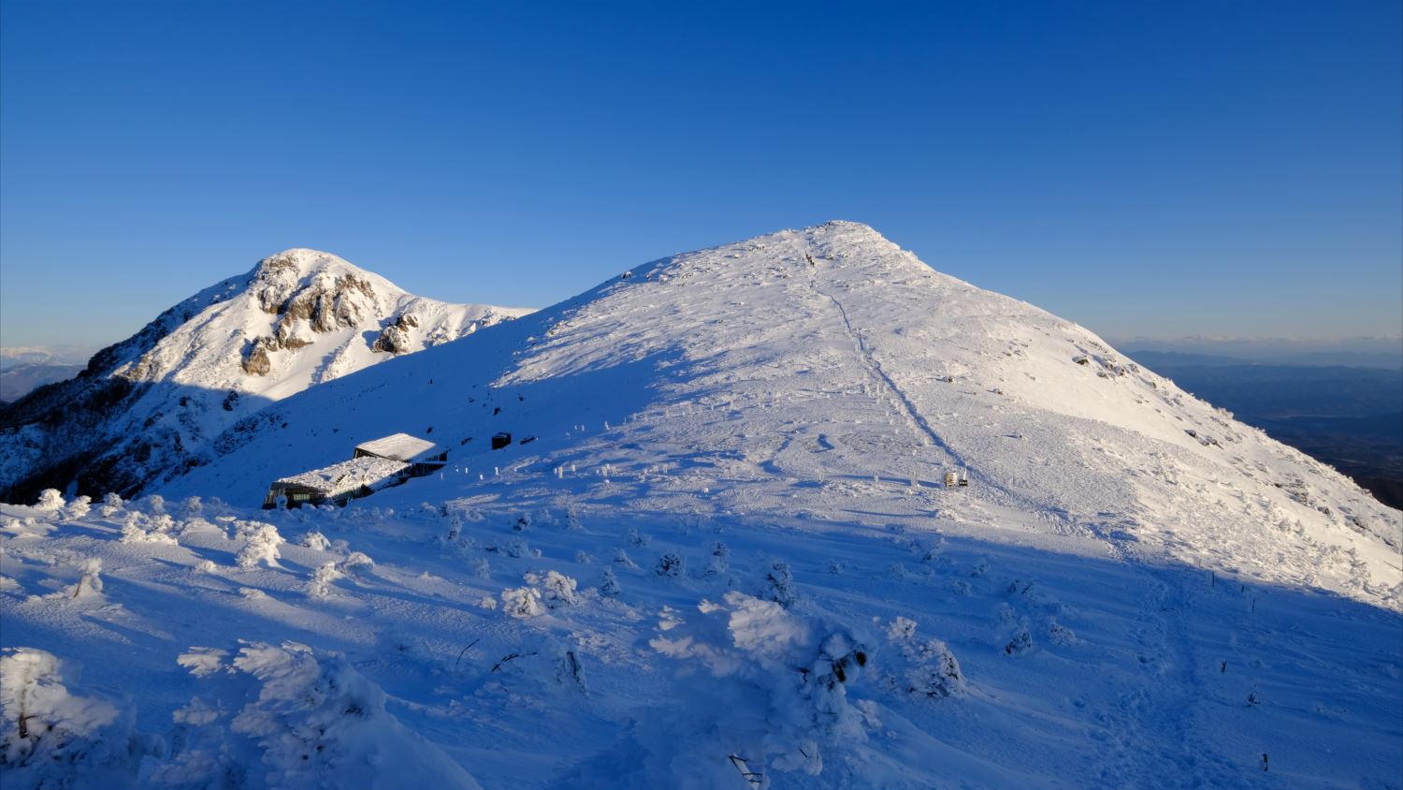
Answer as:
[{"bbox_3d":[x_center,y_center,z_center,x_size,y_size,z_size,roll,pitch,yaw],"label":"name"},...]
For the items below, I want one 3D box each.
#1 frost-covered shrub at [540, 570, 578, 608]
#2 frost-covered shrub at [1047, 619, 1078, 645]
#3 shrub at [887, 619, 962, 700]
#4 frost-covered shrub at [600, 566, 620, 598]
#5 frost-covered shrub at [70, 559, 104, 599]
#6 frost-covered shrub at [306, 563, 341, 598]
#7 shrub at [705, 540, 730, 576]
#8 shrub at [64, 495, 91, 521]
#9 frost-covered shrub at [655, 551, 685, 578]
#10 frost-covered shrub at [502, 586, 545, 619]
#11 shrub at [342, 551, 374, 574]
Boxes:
[{"bbox_3d":[-3.334,4.541,15.500,0.898,0.811,0.763,0,5,0],"label":"frost-covered shrub"},{"bbox_3d":[7.893,5.184,14.500,0.696,0.536,0.557,0,5,0],"label":"frost-covered shrub"},{"bbox_3d":[3.038,3.575,9.000,1.057,1.025,0.899,0,5,0],"label":"shrub"},{"bbox_3d":[-2.432,4.938,17.500,0.550,0.781,0.523,0,5,0],"label":"frost-covered shrub"},{"bbox_3d":[-11.592,3.476,12.500,0.620,0.731,0.496,0,5,0],"label":"frost-covered shrub"},{"bbox_3d":[-8.550,4.196,15.000,0.794,0.739,0.635,0,5,0],"label":"frost-covered shrub"},{"bbox_3d":[0.447,4.424,18.000,0.685,0.934,0.685,0,5,0],"label":"shrub"},{"bbox_3d":[-21.653,3.902,23.000,0.951,0.832,0.856,0,5,0],"label":"shrub"},{"bbox_3d":[-1.032,5.480,21.500,0.960,0.794,0.864,0,5,0],"label":"frost-covered shrub"},{"bbox_3d":[-3.361,3.910,12.500,0.827,0.590,0.745,0,5,0],"label":"frost-covered shrub"},{"bbox_3d":[-8.804,4.291,17.000,0.816,0.561,0.734,0,5,0],"label":"shrub"}]

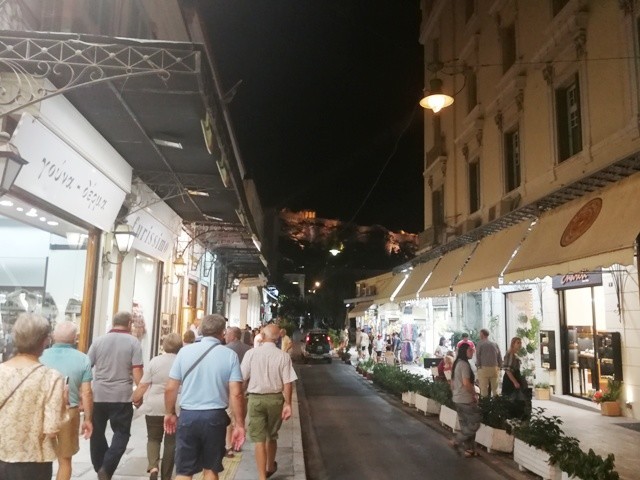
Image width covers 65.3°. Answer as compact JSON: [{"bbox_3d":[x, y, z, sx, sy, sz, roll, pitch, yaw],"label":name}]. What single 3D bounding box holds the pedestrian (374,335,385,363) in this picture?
[{"bbox_3d":[3.240,5.893,27.133,0.500,1.650,0.380,2,-9,0],"label":"pedestrian"}]

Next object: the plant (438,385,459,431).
[{"bbox_3d":[2.566,3.095,9.250,0.500,0.800,0.800,2,-9,-3],"label":"plant"}]

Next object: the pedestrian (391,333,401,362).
[{"bbox_3d":[4.237,6.002,27.634,0.480,1.670,0.400,9,-12,-37],"label":"pedestrian"}]

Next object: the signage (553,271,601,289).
[{"bbox_3d":[5.896,0.890,11.493,0.140,0.420,1.830,2,-9,-6],"label":"signage"}]

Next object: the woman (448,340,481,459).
[{"bbox_3d":[2.106,2.328,7.329,0.420,1.600,0.450,2,-9,0],"label":"woman"}]

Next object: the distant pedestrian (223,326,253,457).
[{"bbox_3d":[-1.099,1.976,6.468,0.500,1.660,0.380,2,-9,-3],"label":"distant pedestrian"}]

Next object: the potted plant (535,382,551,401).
[{"bbox_3d":[5.479,3.697,12.260,0.280,0.431,0.340,2,-9,-6],"label":"potted plant"}]

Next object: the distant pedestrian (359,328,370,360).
[{"bbox_3d":[2.211,5.231,24.800,0.500,1.700,0.350,2,-9,-3],"label":"distant pedestrian"}]

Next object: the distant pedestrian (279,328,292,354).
[{"bbox_3d":[-1.344,4.337,19.637,0.420,1.700,0.500,-8,-13,44],"label":"distant pedestrian"}]

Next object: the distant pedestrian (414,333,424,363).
[{"bbox_3d":[5.404,5.937,27.135,0.420,1.680,0.480,5,-10,-18],"label":"distant pedestrian"}]

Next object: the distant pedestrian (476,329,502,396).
[{"bbox_3d":[3.228,2.551,9.463,0.520,1.720,0.340,-1,-9,12],"label":"distant pedestrian"}]

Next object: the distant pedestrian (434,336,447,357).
[{"bbox_3d":[3.826,3.792,15.631,0.400,1.630,0.480,7,-11,-31],"label":"distant pedestrian"}]

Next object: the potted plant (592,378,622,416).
[{"bbox_3d":[5.936,3.252,10.349,0.420,0.733,0.450,2,-9,-6],"label":"potted plant"}]

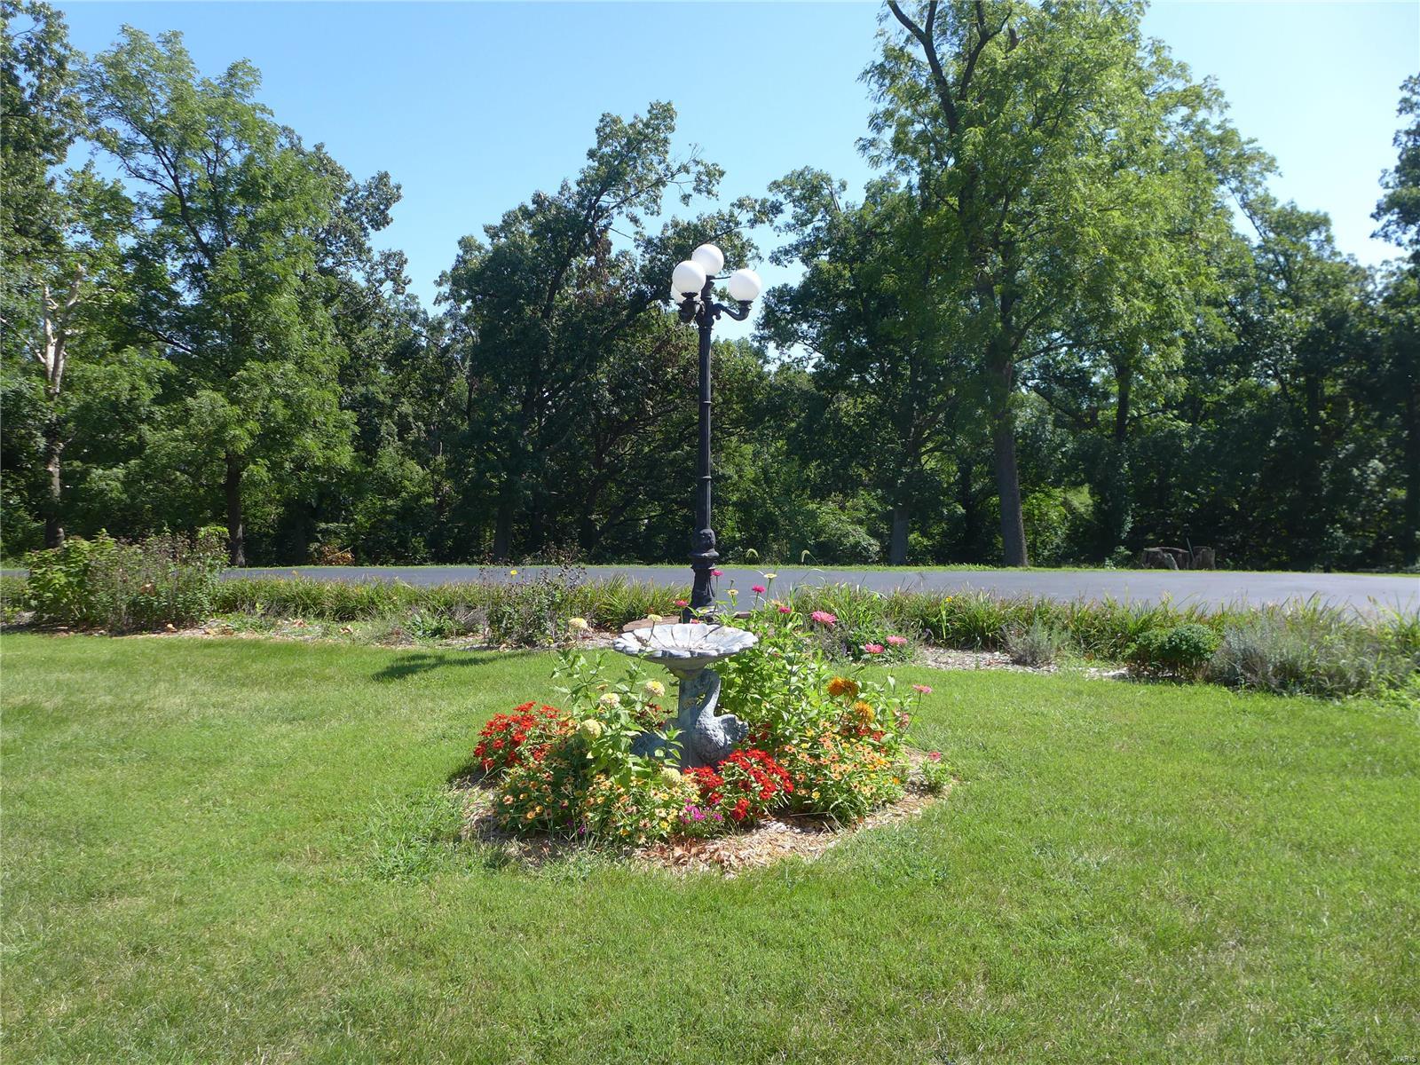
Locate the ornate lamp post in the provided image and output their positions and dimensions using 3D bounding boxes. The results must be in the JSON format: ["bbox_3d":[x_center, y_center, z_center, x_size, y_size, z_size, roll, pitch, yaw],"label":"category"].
[{"bbox_3d":[0.041,-0.705,7.502,0.684,2.928,0.741,1,5,0],"label":"ornate lamp post"}]

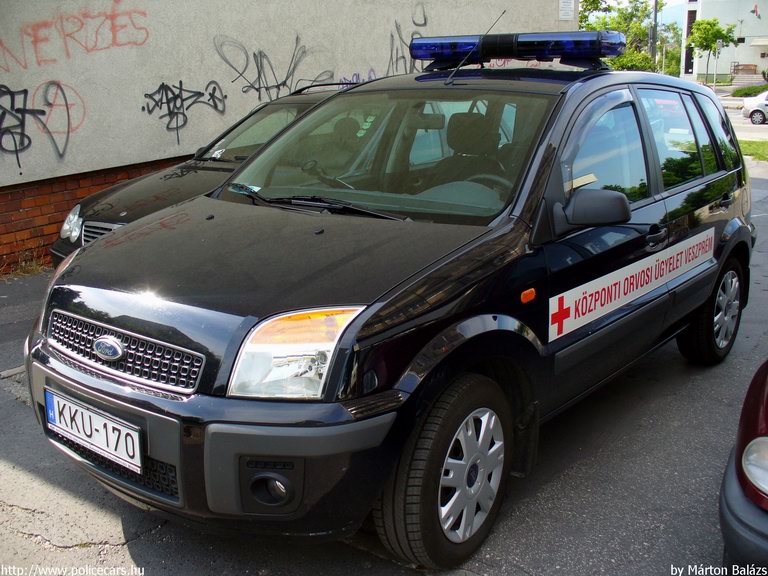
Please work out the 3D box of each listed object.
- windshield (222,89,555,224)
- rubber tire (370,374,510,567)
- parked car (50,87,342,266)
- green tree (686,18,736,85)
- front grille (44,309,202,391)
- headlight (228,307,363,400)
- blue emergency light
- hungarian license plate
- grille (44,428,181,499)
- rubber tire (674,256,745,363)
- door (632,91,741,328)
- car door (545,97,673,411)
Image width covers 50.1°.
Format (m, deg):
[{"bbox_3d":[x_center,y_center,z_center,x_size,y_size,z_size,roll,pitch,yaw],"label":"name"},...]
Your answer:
[{"bbox_3d":[0.038,-0.564,3.343,1.340,0.140,0.910,10,49,39],"label":"windshield"},{"bbox_3d":[0.208,0.576,2.622,0.195,0.605,0.605,9,16,34],"label":"rubber tire"},{"bbox_3d":[-0.365,-0.853,6.697,1.730,1.460,4.540,9,17,35],"label":"parked car"},{"bbox_3d":[21.543,-15.557,54.000,3.300,4.300,3.300,4,14,21],"label":"green tree"},{"bbox_3d":[-0.804,0.183,2.486,0.820,0.140,0.100,10,18,39],"label":"front grille"},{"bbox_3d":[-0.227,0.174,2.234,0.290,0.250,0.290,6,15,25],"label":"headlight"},{"bbox_3d":[0.612,-1.138,3.924,1.080,0.160,0.280,10,17,39],"label":"blue emergency light"},{"bbox_3d":[-0.876,0.421,2.454,0.520,0.120,0.020,10,17,39],"label":"hungarian license plate"},{"bbox_3d":[-0.853,0.496,2.499,0.710,0.110,0.080,10,17,39],"label":"grille"},{"bbox_3d":[1.819,0.110,4.509,0.195,0.610,0.610,10,18,39],"label":"rubber tire"},{"bbox_3d":[1.438,-0.416,3.891,0.250,1.040,0.930,10,18,39],"label":"door"},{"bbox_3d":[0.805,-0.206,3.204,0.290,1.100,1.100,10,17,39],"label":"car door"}]

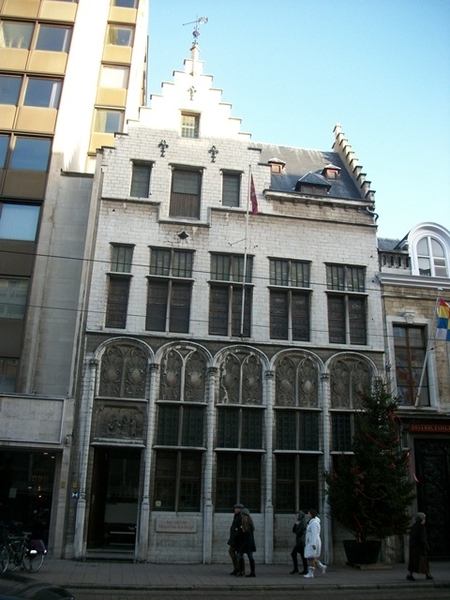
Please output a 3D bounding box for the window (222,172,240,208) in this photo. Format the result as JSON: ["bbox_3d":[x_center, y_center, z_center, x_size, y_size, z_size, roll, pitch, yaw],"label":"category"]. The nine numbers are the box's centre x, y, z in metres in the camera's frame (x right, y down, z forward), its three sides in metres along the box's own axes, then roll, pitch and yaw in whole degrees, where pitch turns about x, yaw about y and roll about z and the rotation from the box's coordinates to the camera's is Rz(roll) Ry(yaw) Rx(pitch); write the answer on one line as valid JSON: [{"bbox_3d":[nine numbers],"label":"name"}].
[{"bbox_3d":[0.256,-4.201,21.102,0.685,1.465,0.200,4,-19,-7],"label":"window"}]

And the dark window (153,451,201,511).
[{"bbox_3d":[-1.493,5.771,17.722,1.526,1.846,0.200,4,-19,-7],"label":"dark window"}]

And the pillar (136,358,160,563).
[{"bbox_3d":[-2.217,4.589,16.008,0.320,5.669,0.320,4,-19,-8],"label":"pillar"}]

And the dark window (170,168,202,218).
[{"bbox_3d":[-1.456,-4.007,20.773,1.158,2.098,0.200,4,-19,-7],"label":"dark window"}]

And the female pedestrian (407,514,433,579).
[{"bbox_3d":[5.079,6.494,14.670,0.520,1.635,0.460,4,-19,-8],"label":"female pedestrian"}]

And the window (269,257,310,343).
[{"bbox_3d":[2.128,-0.035,18.413,1.355,2.707,0.200,4,-19,-8],"label":"window"}]

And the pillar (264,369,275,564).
[{"bbox_3d":[1.383,5.041,17.225,0.298,5.801,0.270,4,-19,-8],"label":"pillar"}]

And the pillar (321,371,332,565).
[{"bbox_3d":[3.362,5.398,18.383,0.326,6.130,0.330,4,-19,-7],"label":"pillar"}]

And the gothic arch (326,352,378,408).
[{"bbox_3d":[4.272,2.706,18.524,1.834,1.918,0.350,4,-19,-8],"label":"gothic arch"}]

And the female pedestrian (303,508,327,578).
[{"bbox_3d":[2.383,6.652,15.209,0.650,1.680,0.500,4,-19,-7],"label":"female pedestrian"}]

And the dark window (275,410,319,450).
[{"bbox_3d":[2.463,4.423,18.776,1.576,1.268,0.200,4,-19,-7],"label":"dark window"}]

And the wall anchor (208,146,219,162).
[{"bbox_3d":[-0.404,-5.124,19.530,0.328,0.575,0.080,4,-19,-8],"label":"wall anchor"}]

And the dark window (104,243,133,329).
[{"bbox_3d":[-3.659,-0.487,19.278,0.734,3.048,0.200,4,-19,-7],"label":"dark window"}]

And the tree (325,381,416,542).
[{"bbox_3d":[4.171,4.639,16.195,2.350,4.700,2.150,4,-19,-8],"label":"tree"}]

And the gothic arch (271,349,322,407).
[{"bbox_3d":[2.247,2.484,17.535,1.583,1.776,0.350,4,-19,-8],"label":"gothic arch"}]

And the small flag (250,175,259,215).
[{"bbox_3d":[1.021,-3.601,18.938,0.250,1.439,0.300,4,-19,-8],"label":"small flag"}]

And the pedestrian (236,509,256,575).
[{"bbox_3d":[0.525,5.916,13.571,0.500,1.630,0.480,1,-19,1],"label":"pedestrian"}]

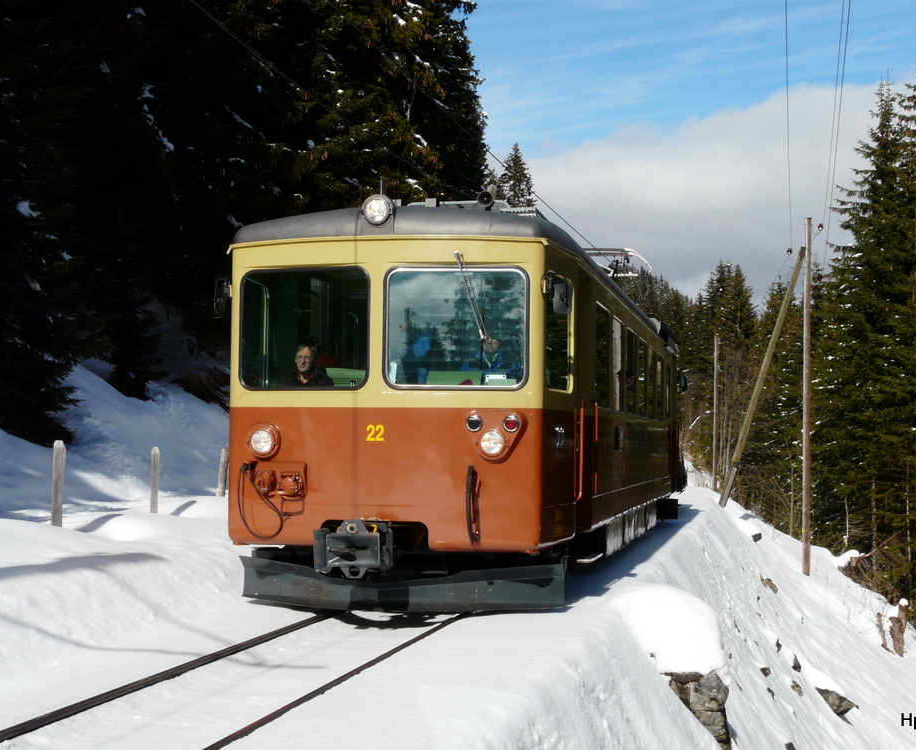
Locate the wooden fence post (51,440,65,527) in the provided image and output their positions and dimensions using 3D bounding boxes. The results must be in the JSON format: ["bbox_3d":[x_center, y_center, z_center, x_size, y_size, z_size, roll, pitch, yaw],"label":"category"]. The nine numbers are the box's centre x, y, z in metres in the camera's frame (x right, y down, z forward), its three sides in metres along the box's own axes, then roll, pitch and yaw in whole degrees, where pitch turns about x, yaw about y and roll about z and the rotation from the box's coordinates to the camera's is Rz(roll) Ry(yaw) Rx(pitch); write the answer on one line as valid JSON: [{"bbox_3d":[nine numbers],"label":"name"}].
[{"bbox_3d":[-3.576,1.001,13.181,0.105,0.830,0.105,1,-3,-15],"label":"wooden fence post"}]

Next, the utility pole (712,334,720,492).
[{"bbox_3d":[9.815,1.626,55.854,0.180,6.300,0.180,0,-3,10],"label":"utility pole"}]

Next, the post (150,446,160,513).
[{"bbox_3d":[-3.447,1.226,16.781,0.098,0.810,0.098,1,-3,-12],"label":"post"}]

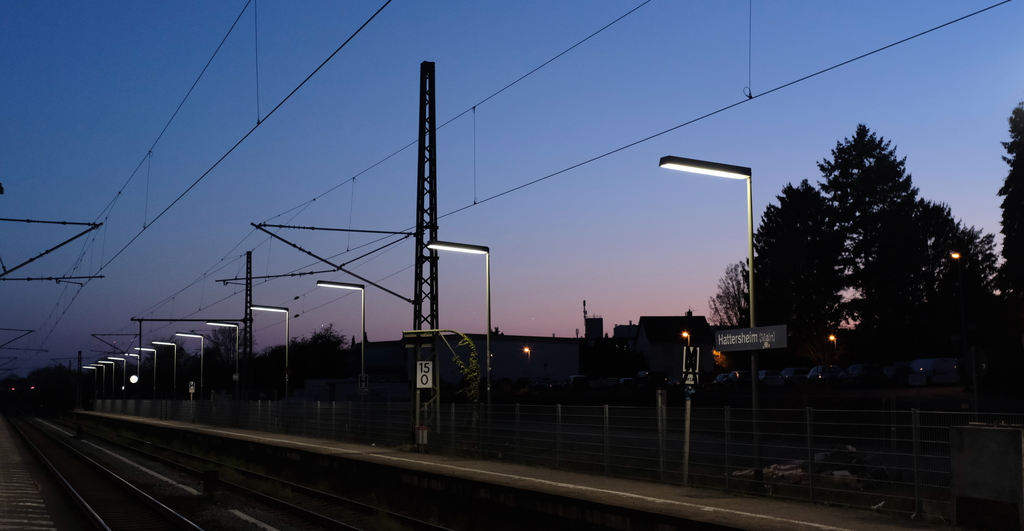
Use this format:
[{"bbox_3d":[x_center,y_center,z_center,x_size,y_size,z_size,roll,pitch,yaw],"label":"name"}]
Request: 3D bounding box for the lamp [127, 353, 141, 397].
[{"bbox_3d":[-36.179,11.332,113.079,1.720,5.750,0.280,2,-7,-23],"label":"lamp"}]

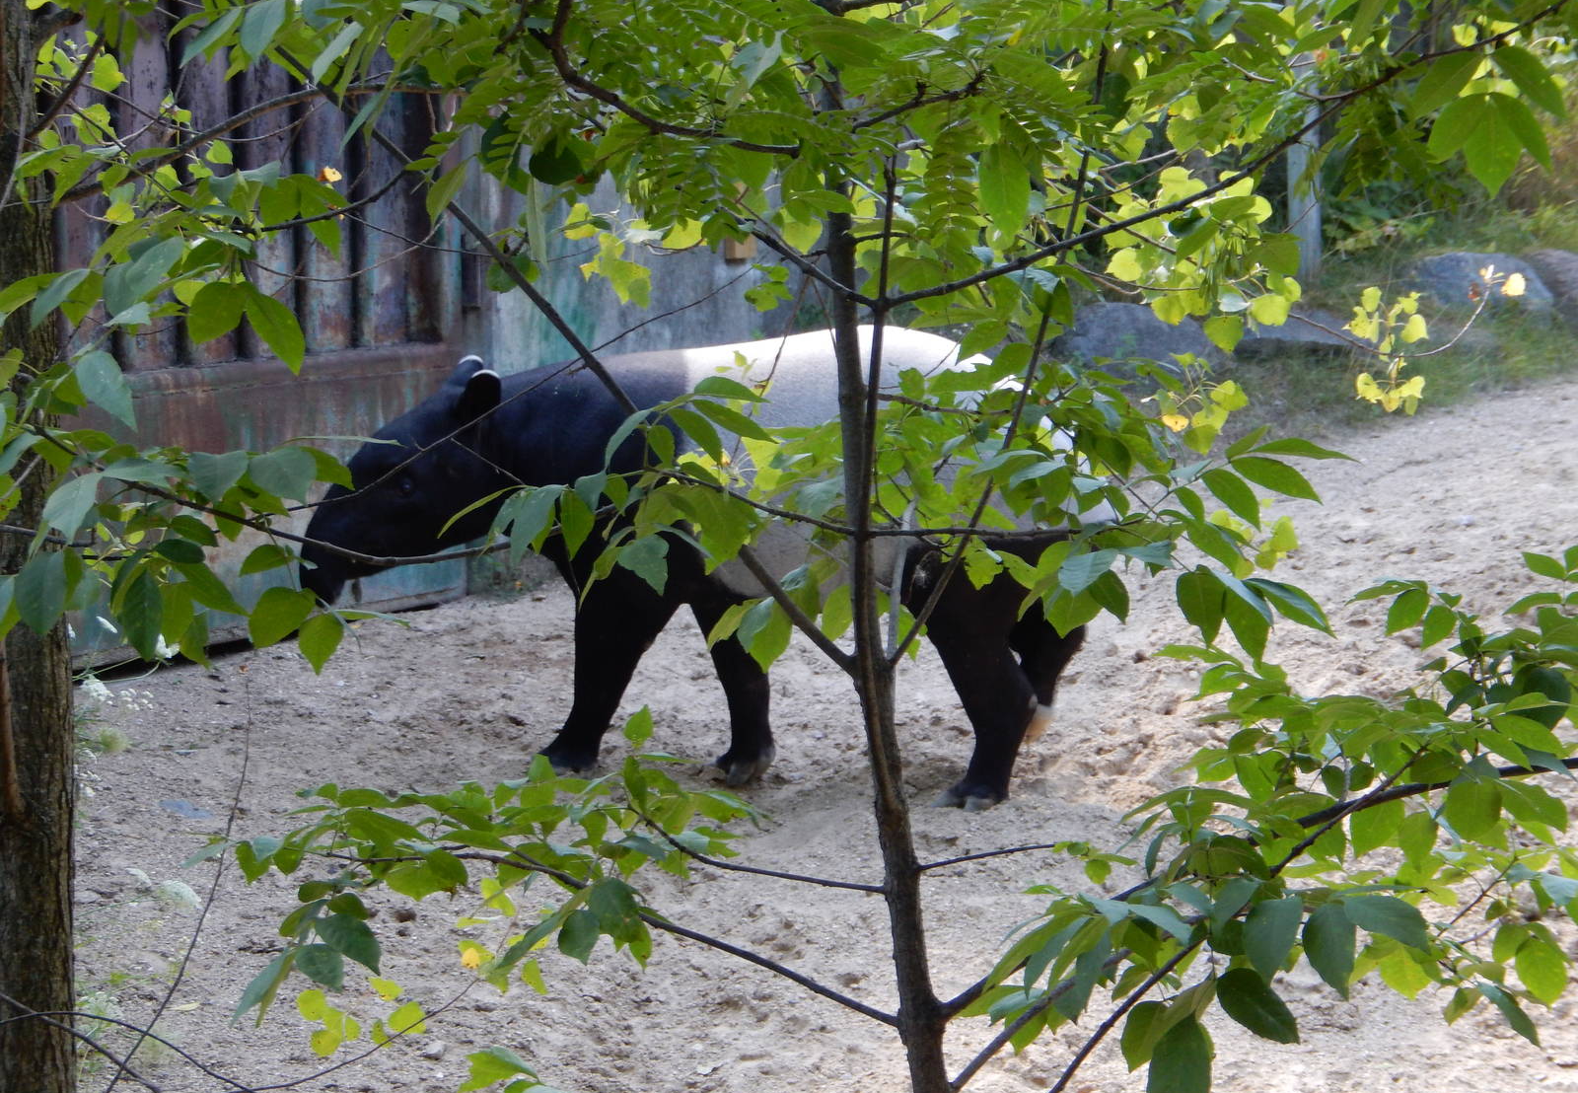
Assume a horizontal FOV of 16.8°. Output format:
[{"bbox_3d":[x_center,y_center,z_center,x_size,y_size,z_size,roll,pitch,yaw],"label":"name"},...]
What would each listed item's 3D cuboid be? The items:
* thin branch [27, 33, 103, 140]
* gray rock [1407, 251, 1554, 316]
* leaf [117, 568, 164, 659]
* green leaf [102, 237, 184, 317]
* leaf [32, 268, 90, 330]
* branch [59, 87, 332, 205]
[{"bbox_3d":[-0.841,-0.537,6.200,0.014,0.150,0.020,36,5,-4],"label":"thin branch"},{"bbox_3d":[2.850,-1.086,22.000,0.631,0.285,0.450,0,6,0],"label":"gray rock"},{"bbox_3d":[-0.656,0.068,5.400,0.046,0.092,0.020,0,6,0],"label":"leaf"},{"bbox_3d":[-0.774,-0.323,6.400,0.065,0.125,0.025,38,-15,17],"label":"green leaf"},{"bbox_3d":[-0.752,-0.256,5.500,0.033,0.084,0.020,44,5,-4],"label":"leaf"},{"bbox_3d":[-0.690,-0.465,6.200,0.344,0.040,0.060,-23,6,2],"label":"branch"}]

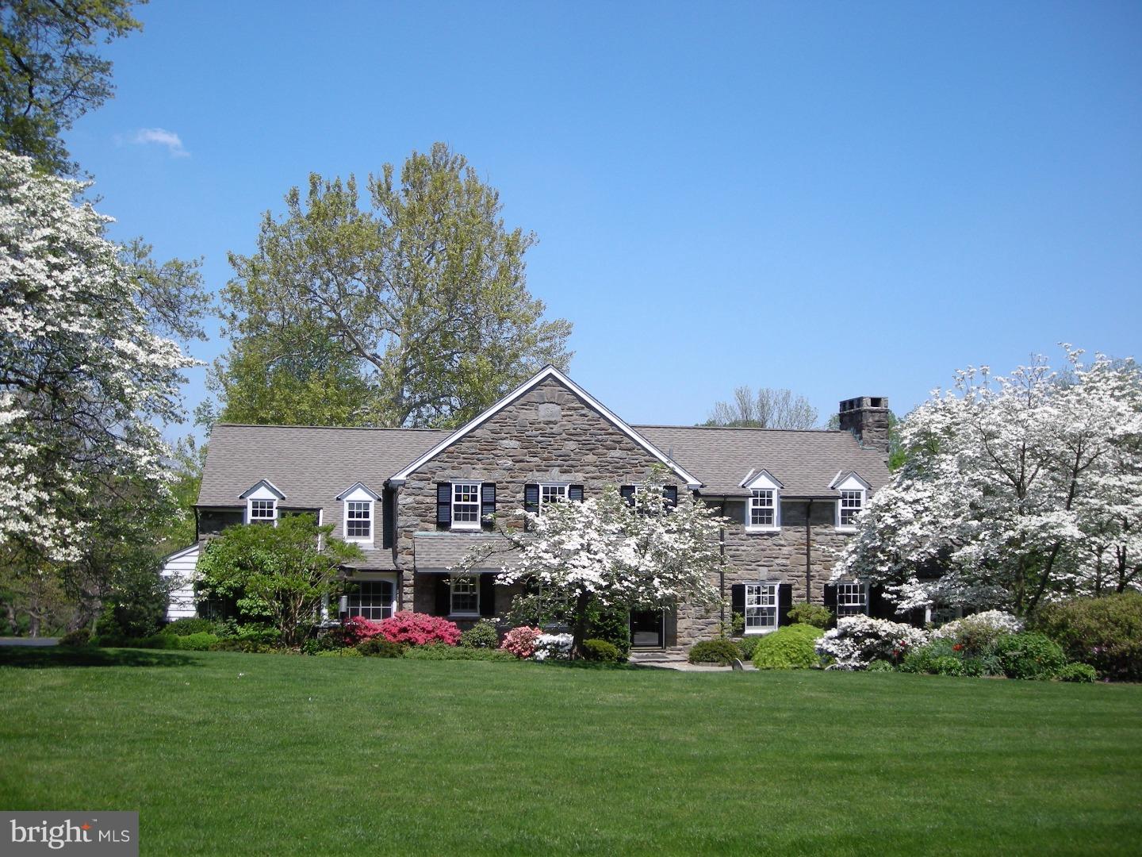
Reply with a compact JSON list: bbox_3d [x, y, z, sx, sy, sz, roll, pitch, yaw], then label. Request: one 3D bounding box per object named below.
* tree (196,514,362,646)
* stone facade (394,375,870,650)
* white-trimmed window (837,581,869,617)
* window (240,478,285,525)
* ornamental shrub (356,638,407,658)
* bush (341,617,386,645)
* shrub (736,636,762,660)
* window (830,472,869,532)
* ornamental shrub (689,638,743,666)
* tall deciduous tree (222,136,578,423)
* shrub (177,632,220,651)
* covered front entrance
[{"bbox_3d":[-8.035,4.189,31.800,4.500,3.650,3.800,1,-4,-10],"label":"tree"},{"bbox_3d":[2.116,2.667,35.578,15.019,8.549,1.000,1,-6,-11],"label":"stone facade"},{"bbox_3d":[8.885,5.547,36.446,1.120,1.424,0.150,2,-4,-12],"label":"white-trimmed window"},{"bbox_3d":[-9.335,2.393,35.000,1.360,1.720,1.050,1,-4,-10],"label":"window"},{"bbox_3d":[-4.898,5.672,29.900,1.320,0.530,1.050,1,-4,-10],"label":"ornamental shrub"},{"bbox_3d":[-5.928,5.801,33.000,1.280,0.880,1.100,2,-4,-12],"label":"bush"},{"bbox_3d":[5.345,6.584,34.500,0.900,0.740,0.850,1,-4,-10],"label":"shrub"},{"bbox_3d":[8.798,2.362,37.041,1.330,1.918,1.000,2,-4,-12],"label":"window"},{"bbox_3d":[4.330,6.690,34.700,1.596,0.780,1.500,1,-6,-11],"label":"ornamental shrub"},{"bbox_3d":[-9.375,-2.963,59.149,18.401,23.484,17.500,2,-4,-12],"label":"tall deciduous tree"},{"bbox_3d":[-10.517,6.008,32.600,1.161,0.537,1.000,1,-6,-11],"label":"shrub"},{"bbox_3d":[2.246,5.589,34.200,1.080,1.900,0.500,1,-4,-10],"label":"covered front entrance"}]

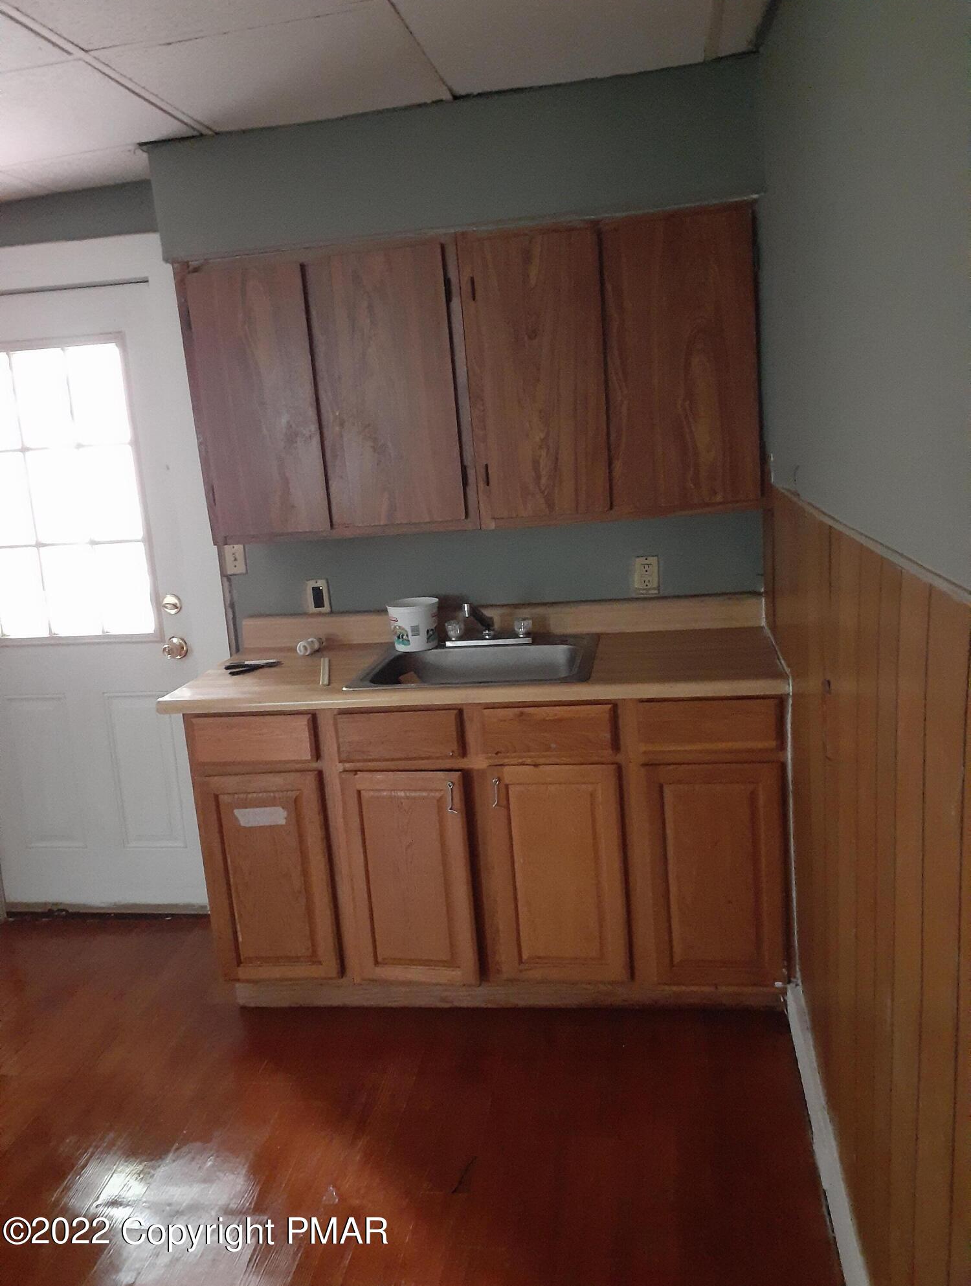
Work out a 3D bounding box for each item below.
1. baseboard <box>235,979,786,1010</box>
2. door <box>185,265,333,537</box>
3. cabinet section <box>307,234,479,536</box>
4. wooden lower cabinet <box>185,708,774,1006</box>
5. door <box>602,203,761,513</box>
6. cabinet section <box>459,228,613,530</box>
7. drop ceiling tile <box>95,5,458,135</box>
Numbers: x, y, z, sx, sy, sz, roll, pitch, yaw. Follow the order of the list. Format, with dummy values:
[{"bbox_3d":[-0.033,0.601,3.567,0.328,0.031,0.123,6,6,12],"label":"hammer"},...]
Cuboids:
[{"bbox_3d":[0.041,0.959,2.777,1.527,0.091,0.020,-2,12,10],"label":"baseboard"},{"bbox_3d":[-0.612,-0.643,2.737,0.329,0.710,0.020,-3,12,10],"label":"door"},{"bbox_3d":[-0.263,-0.667,2.681,0.376,0.701,0.020,-2,12,10],"label":"cabinet section"},{"bbox_3d":[0.046,0.521,2.905,1.532,0.892,0.618,-2,12,10],"label":"wooden lower cabinet"},{"bbox_3d":[0.492,-0.697,2.536,0.368,0.718,0.020,-3,12,10],"label":"door"},{"bbox_3d":[0.143,-0.683,2.612,0.331,0.709,0.020,-2,12,10],"label":"cabinet section"},{"bbox_3d":[-0.444,-1.291,2.286,0.631,0.020,0.628,-3,12,10],"label":"drop ceiling tile"}]

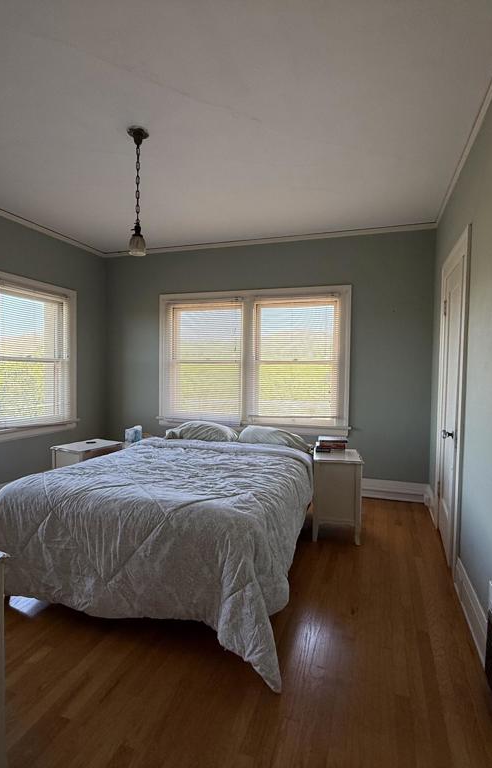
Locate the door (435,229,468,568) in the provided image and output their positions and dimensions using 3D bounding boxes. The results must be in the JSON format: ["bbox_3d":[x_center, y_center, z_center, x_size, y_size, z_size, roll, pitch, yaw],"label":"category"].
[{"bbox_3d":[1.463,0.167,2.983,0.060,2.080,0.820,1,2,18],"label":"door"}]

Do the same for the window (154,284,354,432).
[{"bbox_3d":[0.026,-0.271,4.563,2.140,1.480,0.080,1,2,18],"label":"window"}]

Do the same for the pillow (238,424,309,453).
[{"bbox_3d":[0.248,0.468,3.739,0.660,0.180,0.450,1,2,18],"label":"pillow"}]

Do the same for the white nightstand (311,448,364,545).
[{"bbox_3d":[0.734,0.875,3.335,0.360,0.620,0.515,1,2,10],"label":"white nightstand"}]

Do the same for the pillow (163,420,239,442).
[{"bbox_3d":[-0.418,0.437,3.952,0.700,0.180,0.450,1,2,18],"label":"pillow"}]

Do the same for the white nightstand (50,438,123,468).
[{"bbox_3d":[-1.355,0.839,3.582,0.350,0.620,0.510,2,2,26],"label":"white nightstand"}]

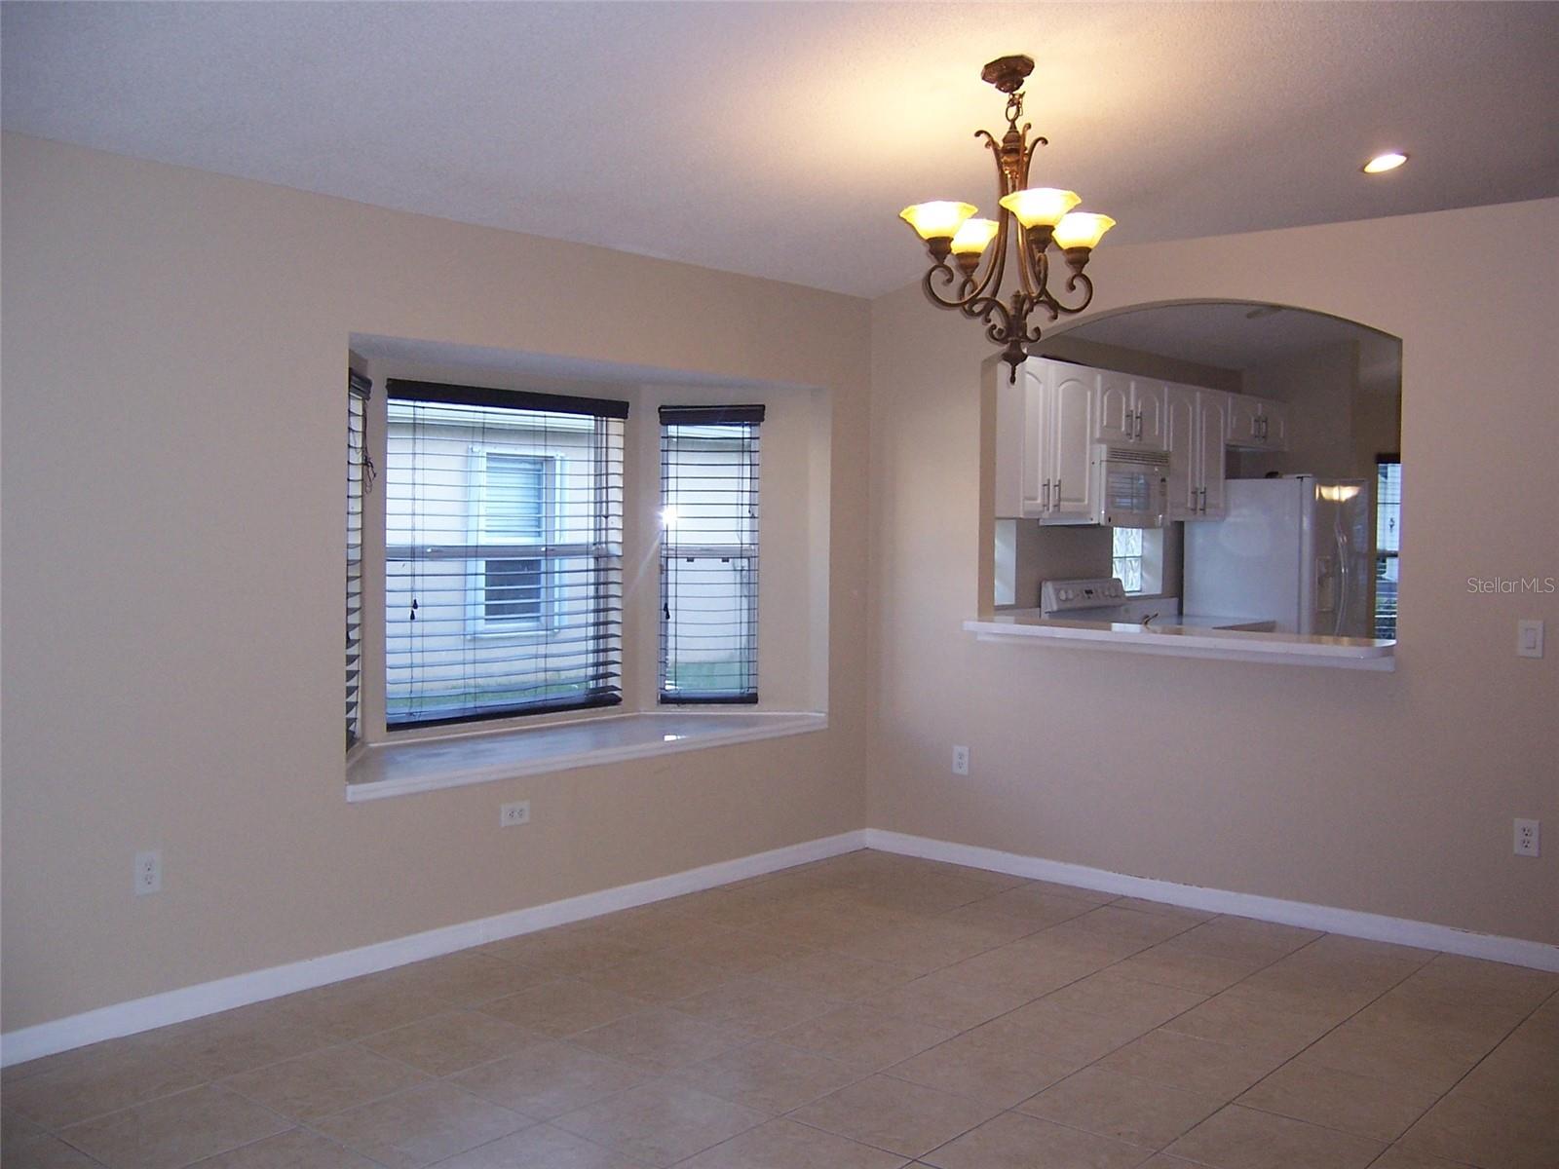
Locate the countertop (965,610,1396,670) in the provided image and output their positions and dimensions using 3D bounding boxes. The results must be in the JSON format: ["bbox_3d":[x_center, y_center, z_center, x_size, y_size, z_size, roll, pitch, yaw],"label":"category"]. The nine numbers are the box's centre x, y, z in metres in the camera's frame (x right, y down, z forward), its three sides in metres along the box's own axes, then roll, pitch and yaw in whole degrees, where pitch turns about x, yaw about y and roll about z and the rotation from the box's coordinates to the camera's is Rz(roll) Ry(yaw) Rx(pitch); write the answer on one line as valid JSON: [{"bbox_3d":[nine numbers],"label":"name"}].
[{"bbox_3d":[1.499,0.216,5.650,1.720,0.095,0.420,2,3,42],"label":"countertop"}]

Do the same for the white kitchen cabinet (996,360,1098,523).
[{"bbox_3d":[1.253,-0.708,7.376,0.330,0.755,0.712,2,3,42],"label":"white kitchen cabinet"}]

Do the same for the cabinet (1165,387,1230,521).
[{"bbox_3d":[2.222,-0.742,8.463,0.330,0.755,0.740,2,3,42],"label":"cabinet"}]

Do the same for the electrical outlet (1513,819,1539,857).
[{"bbox_3d":[2.406,0.818,4.786,0.072,0.116,0.010,2,3,42],"label":"electrical outlet"}]

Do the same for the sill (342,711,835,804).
[{"bbox_3d":[-0.829,0.617,5.744,0.740,0.060,2.350,2,3,42],"label":"sill"}]

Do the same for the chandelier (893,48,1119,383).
[{"bbox_3d":[0.515,-0.801,3.303,0.490,0.705,0.490,0,2,0],"label":"chandelier"}]

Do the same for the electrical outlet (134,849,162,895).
[{"bbox_3d":[-1.767,0.808,4.164,0.010,0.116,0.072,2,3,42],"label":"electrical outlet"}]

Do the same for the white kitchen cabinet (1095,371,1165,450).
[{"bbox_3d":[1.735,-0.915,7.909,0.330,0.375,0.735,2,3,42],"label":"white kitchen cabinet"}]

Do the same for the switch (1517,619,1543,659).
[{"bbox_3d":[2.409,0.176,4.764,0.072,0.117,0.010,2,3,42],"label":"switch"}]

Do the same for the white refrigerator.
[{"bbox_3d":[3.005,0.242,8.891,0.800,1.725,0.880,2,3,42],"label":"white refrigerator"}]

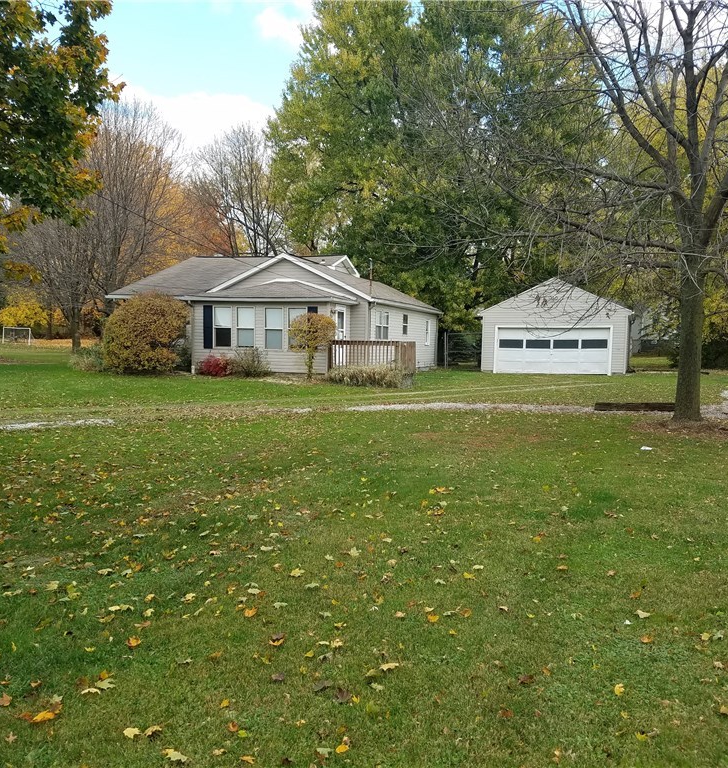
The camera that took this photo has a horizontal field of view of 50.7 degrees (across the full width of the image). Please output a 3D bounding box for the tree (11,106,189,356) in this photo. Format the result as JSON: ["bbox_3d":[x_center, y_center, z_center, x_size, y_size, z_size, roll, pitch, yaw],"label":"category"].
[{"bbox_3d":[-16.632,-9.861,48.000,11.000,15.500,11.000,0,3,-19],"label":"tree"}]

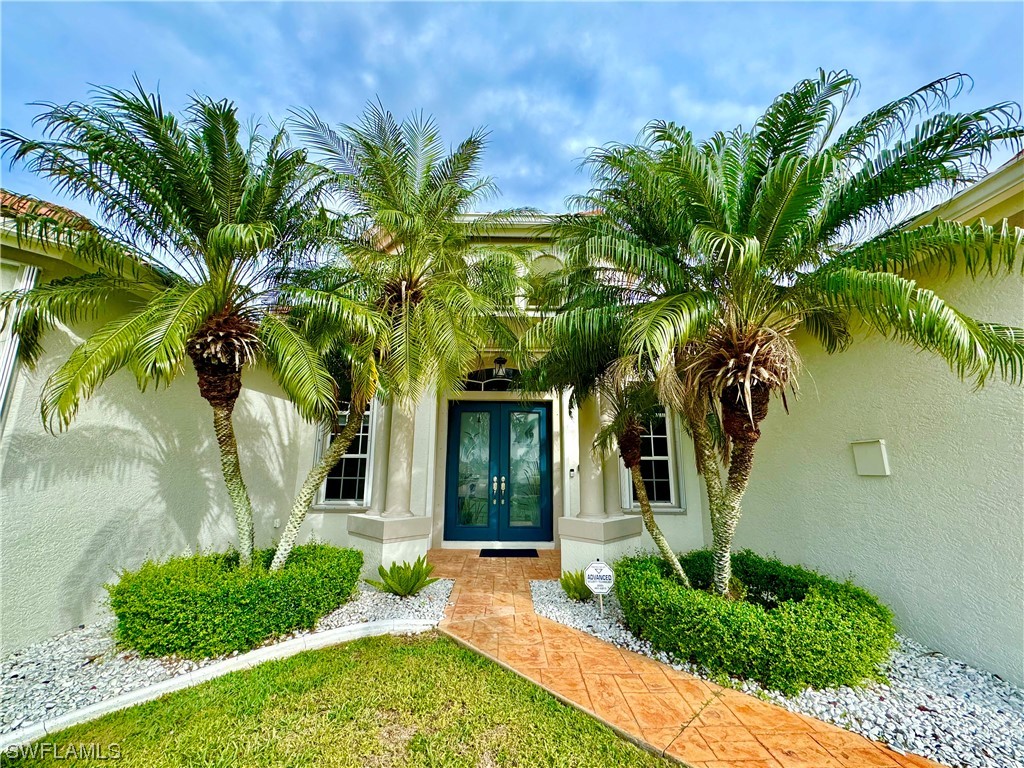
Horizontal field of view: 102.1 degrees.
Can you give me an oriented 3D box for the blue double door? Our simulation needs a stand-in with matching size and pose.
[{"bbox_3d":[-0.219,1.523,7.364,1.900,2.430,0.120,0,-12,0],"label":"blue double door"}]

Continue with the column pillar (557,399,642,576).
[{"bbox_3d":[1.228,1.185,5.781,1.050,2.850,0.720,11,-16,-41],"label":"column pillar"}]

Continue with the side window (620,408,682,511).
[{"bbox_3d":[2.413,1.185,7.235,1.050,1.950,0.150,0,-12,0],"label":"side window"}]

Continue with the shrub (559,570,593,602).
[{"bbox_3d":[0.716,2.207,4.592,0.420,0.310,0.400,0,-12,0],"label":"shrub"}]

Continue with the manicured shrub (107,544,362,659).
[{"bbox_3d":[-2.402,1.971,4.005,1.780,0.500,1.980,0,-12,0],"label":"manicured shrub"}]

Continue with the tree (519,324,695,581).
[{"bbox_3d":[1.125,0.777,4.825,2.050,3.200,1.850,0,-12,0],"label":"tree"}]

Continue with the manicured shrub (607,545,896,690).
[{"bbox_3d":[1.988,1.966,3.807,1.920,0.500,2.350,0,-12,0],"label":"manicured shrub"}]

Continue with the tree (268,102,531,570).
[{"bbox_3d":[-1.329,-0.144,4.650,2.950,4.900,2.700,0,-12,0],"label":"tree"}]

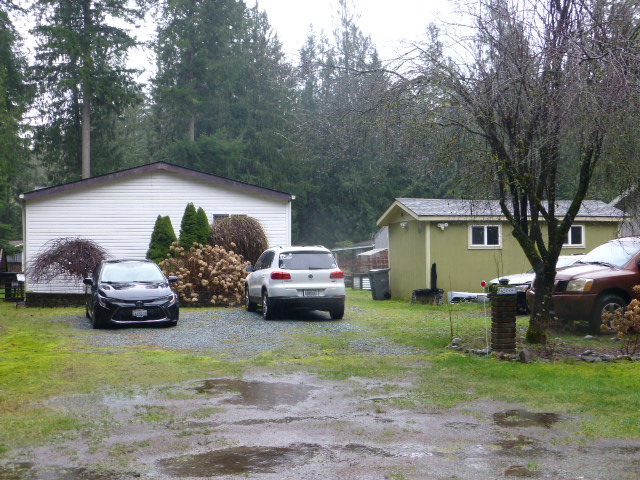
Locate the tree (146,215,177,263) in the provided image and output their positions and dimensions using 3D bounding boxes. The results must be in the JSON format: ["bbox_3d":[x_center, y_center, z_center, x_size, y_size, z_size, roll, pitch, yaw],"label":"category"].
[{"bbox_3d":[-4.415,0.572,24.301,0.950,2.550,0.920,0,0,-12],"label":"tree"}]

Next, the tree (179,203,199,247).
[{"bbox_3d":[-3.699,0.402,24.551,0.800,2.880,0.800,0,0,-12],"label":"tree"}]

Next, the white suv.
[{"bbox_3d":[-0.677,0.988,21.101,1.870,1.690,4.420,0,0,-13],"label":"white suv"}]

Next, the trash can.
[{"bbox_3d":[1.860,1.396,27.000,0.660,0.990,0.580,0,0,-18],"label":"trash can"}]

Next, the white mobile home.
[{"bbox_3d":[-5.717,-0.151,30.602,7.650,4.030,12.000,0,0,-12],"label":"white mobile home"}]

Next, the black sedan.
[{"bbox_3d":[-4.316,1.143,19.751,1.830,1.440,4.600,0,0,-17],"label":"black sedan"}]

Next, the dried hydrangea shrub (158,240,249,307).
[{"bbox_3d":[-3.204,0.967,24.051,2.450,1.760,1.900,0,0,-12],"label":"dried hydrangea shrub"}]

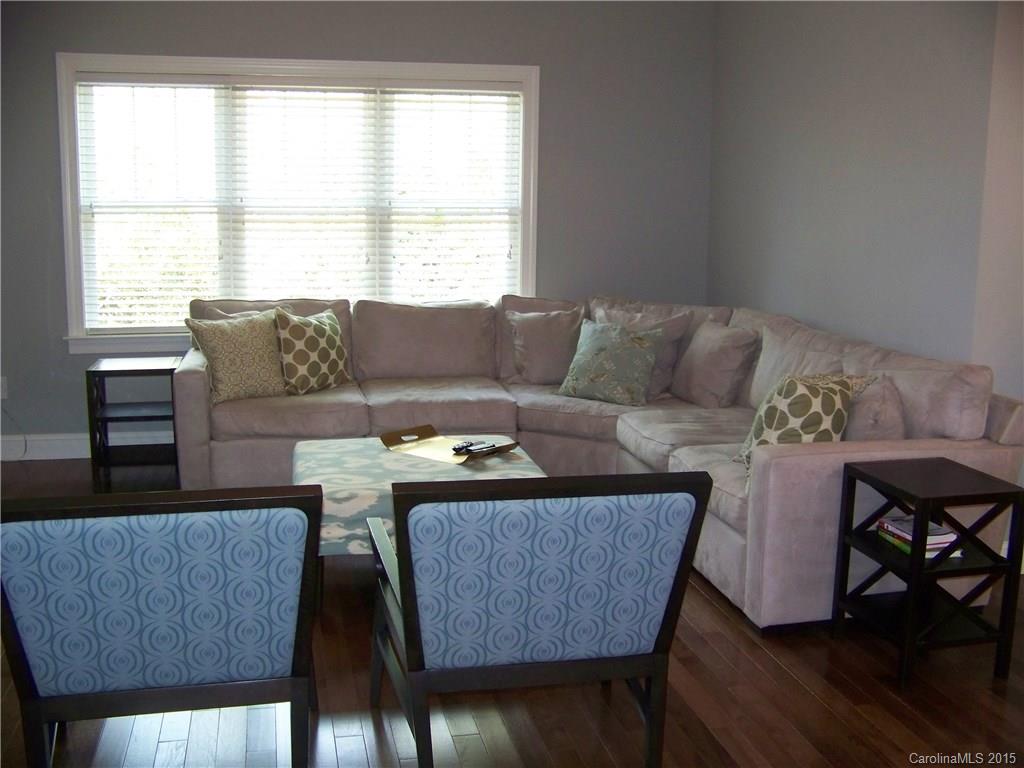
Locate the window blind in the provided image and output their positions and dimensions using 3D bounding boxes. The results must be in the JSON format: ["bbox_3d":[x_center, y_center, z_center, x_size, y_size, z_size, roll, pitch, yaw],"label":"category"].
[{"bbox_3d":[-1.135,-0.978,6.036,2.450,1.348,0.060,-2,10,-13],"label":"window blind"}]

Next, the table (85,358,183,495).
[{"bbox_3d":[-1.889,0.196,5.413,0.416,0.604,0.400,-2,10,-13],"label":"table"}]

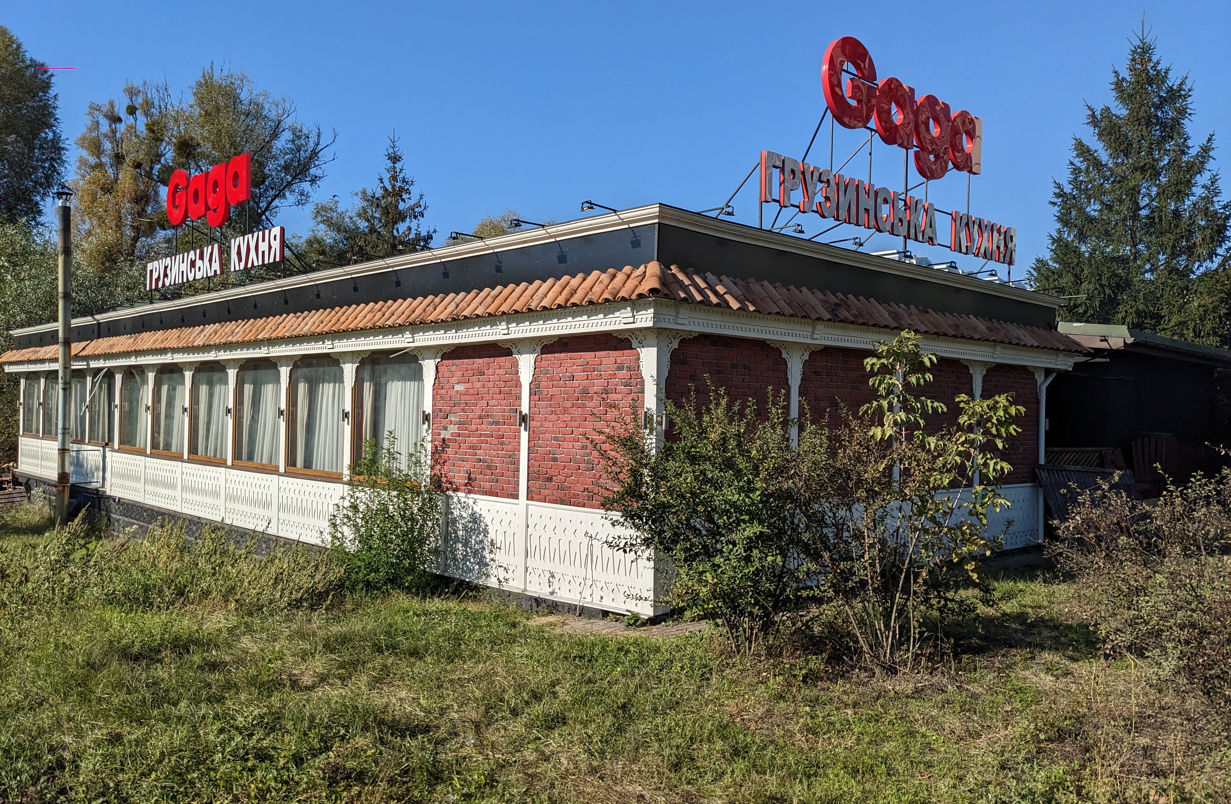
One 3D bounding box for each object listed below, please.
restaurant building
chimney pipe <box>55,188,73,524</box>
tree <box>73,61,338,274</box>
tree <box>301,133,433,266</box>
[{"bbox_3d":[-4.715,0.282,20.910,9.945,4.182,24.837,1,-1,-44],"label":"restaurant building"},{"bbox_3d":[-12.016,-0.963,20.910,0.350,7.393,0.350,1,0,0],"label":"chimney pipe"},{"bbox_3d":[-19.870,-6.884,45.928,12.200,18.532,12.200,1,0,0],"label":"tree"},{"bbox_3d":[-9.586,-4.107,37.949,5.200,13.139,5.200,1,0,0],"label":"tree"}]

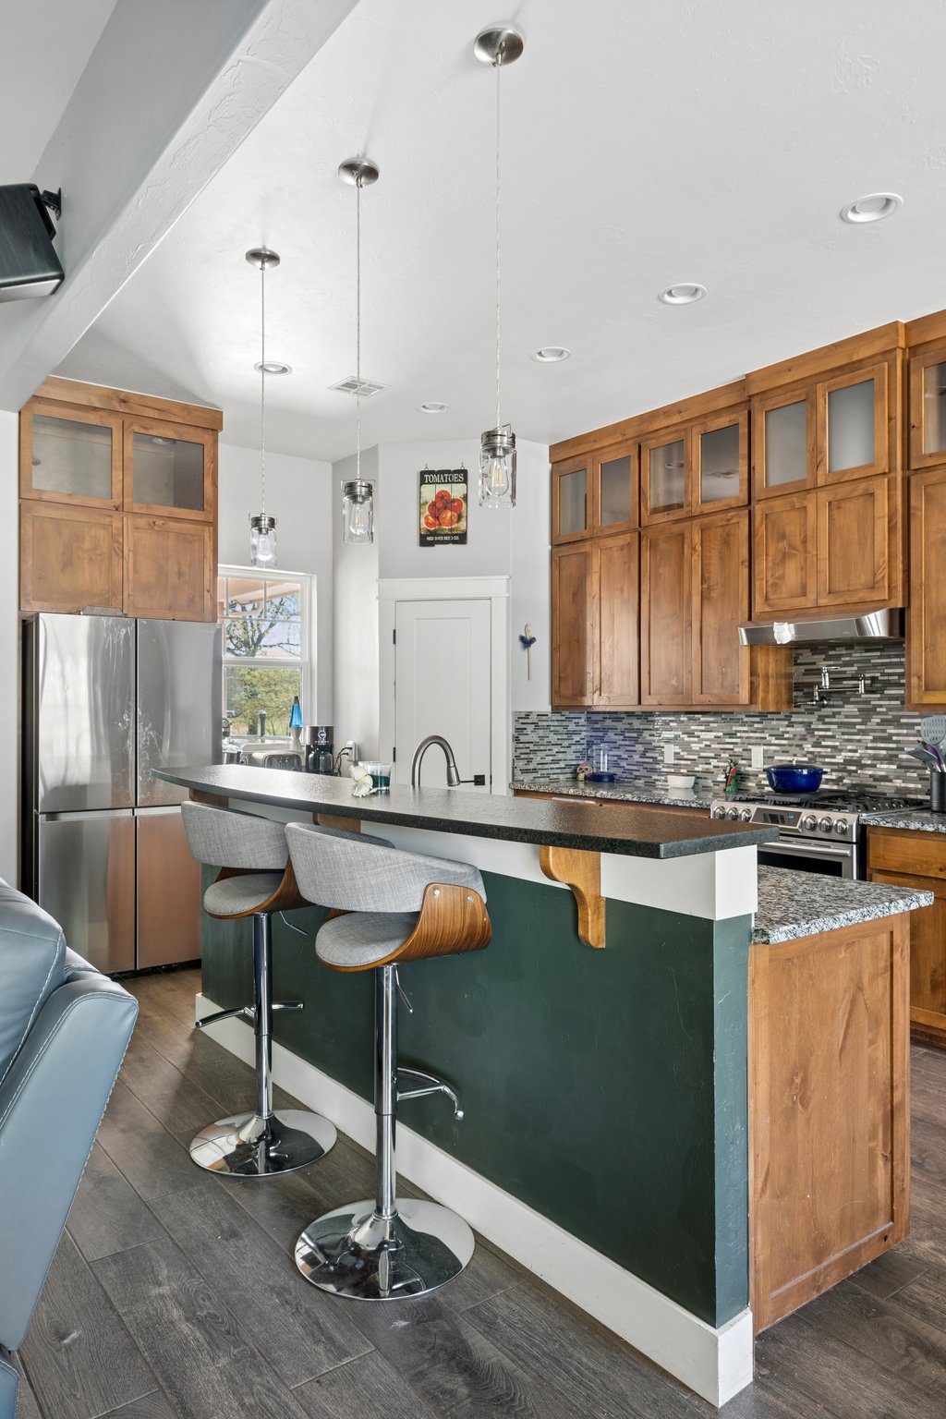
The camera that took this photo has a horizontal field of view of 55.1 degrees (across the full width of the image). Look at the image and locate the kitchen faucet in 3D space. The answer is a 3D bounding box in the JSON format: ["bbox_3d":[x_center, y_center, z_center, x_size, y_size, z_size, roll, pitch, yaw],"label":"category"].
[{"bbox_3d":[-0.140,0.272,3.207,0.215,0.369,0.060,0,0,-38],"label":"kitchen faucet"}]

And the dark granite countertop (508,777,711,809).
[{"bbox_3d":[0.979,0.473,5.289,0.650,0.035,1.515,0,0,-38],"label":"dark granite countertop"}]

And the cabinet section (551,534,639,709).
[{"bbox_3d":[0.846,-0.495,5.551,0.325,1.018,0.741,0,0,-38],"label":"cabinet section"}]

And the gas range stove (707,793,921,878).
[{"bbox_3d":[1.657,0.890,4.359,0.695,0.960,0.765,0,0,-38],"label":"gas range stove"}]

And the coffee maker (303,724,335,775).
[{"bbox_3d":[-0.986,0.283,5.775,0.178,0.347,0.220,0,0,-27],"label":"coffee maker"}]

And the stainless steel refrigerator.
[{"bbox_3d":[-1.939,0.455,4.892,0.900,1.830,0.740,0,0,-38],"label":"stainless steel refrigerator"}]

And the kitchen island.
[{"bbox_3d":[-0.198,0.812,3.056,1.173,1.115,2.907,0,0,-38],"label":"kitchen island"}]

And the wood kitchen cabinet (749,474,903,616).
[{"bbox_3d":[1.803,-0.748,4.428,0.410,0.595,0.765,0,0,-38],"label":"wood kitchen cabinet"}]

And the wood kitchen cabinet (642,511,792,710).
[{"bbox_3d":[1.343,-0.526,5.074,0.340,1.058,0.800,0,0,-38],"label":"wood kitchen cabinet"}]

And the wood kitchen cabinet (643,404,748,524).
[{"bbox_3d":[1.335,-1.320,5.084,0.340,0.520,0.775,0,0,-38],"label":"wood kitchen cabinet"}]

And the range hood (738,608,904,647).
[{"bbox_3d":[1.737,-0.383,4.390,0.560,0.135,0.765,0,0,-38],"label":"range hood"}]

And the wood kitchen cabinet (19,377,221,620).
[{"bbox_3d":[-2.001,-1.081,5.015,1.025,1.189,0.550,0,0,-38],"label":"wood kitchen cabinet"}]

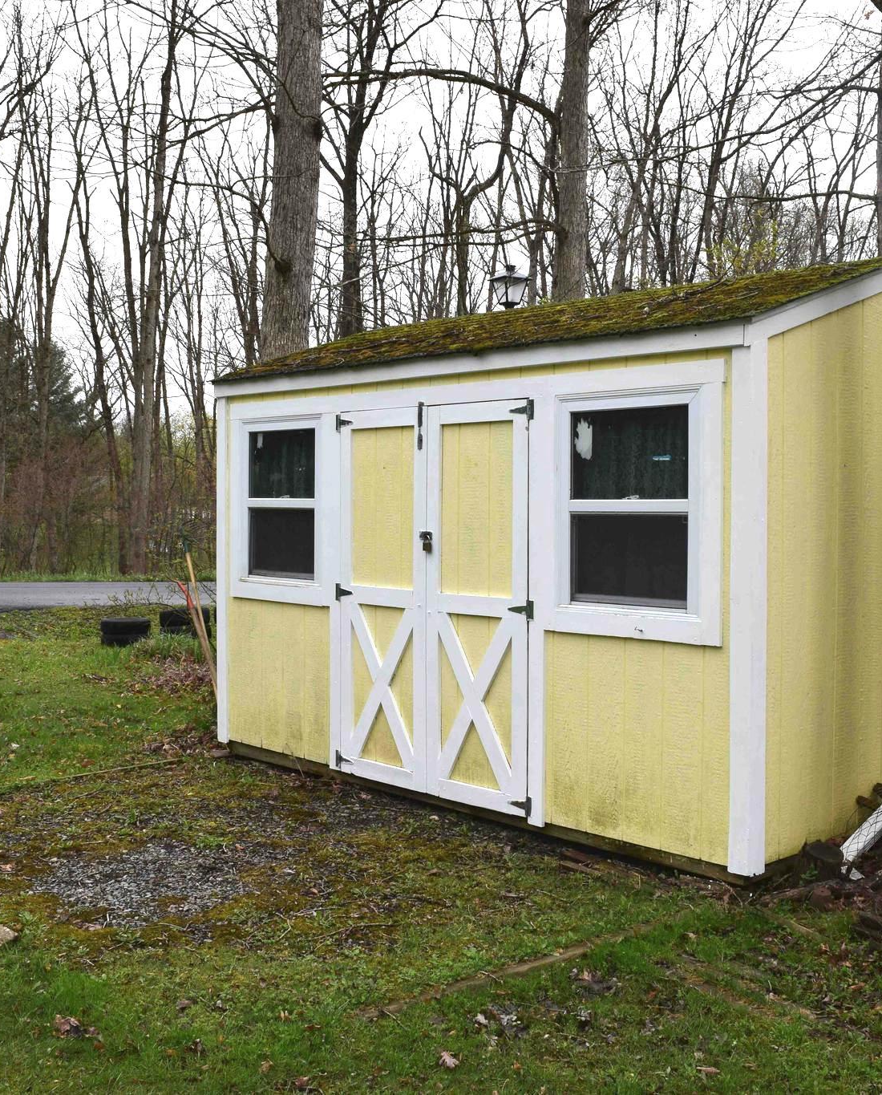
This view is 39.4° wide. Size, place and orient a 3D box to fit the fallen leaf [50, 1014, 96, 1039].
[{"bbox_3d":[-1.061,1.388,3.560,0.125,0.030,0.090,0,2,0],"label":"fallen leaf"}]

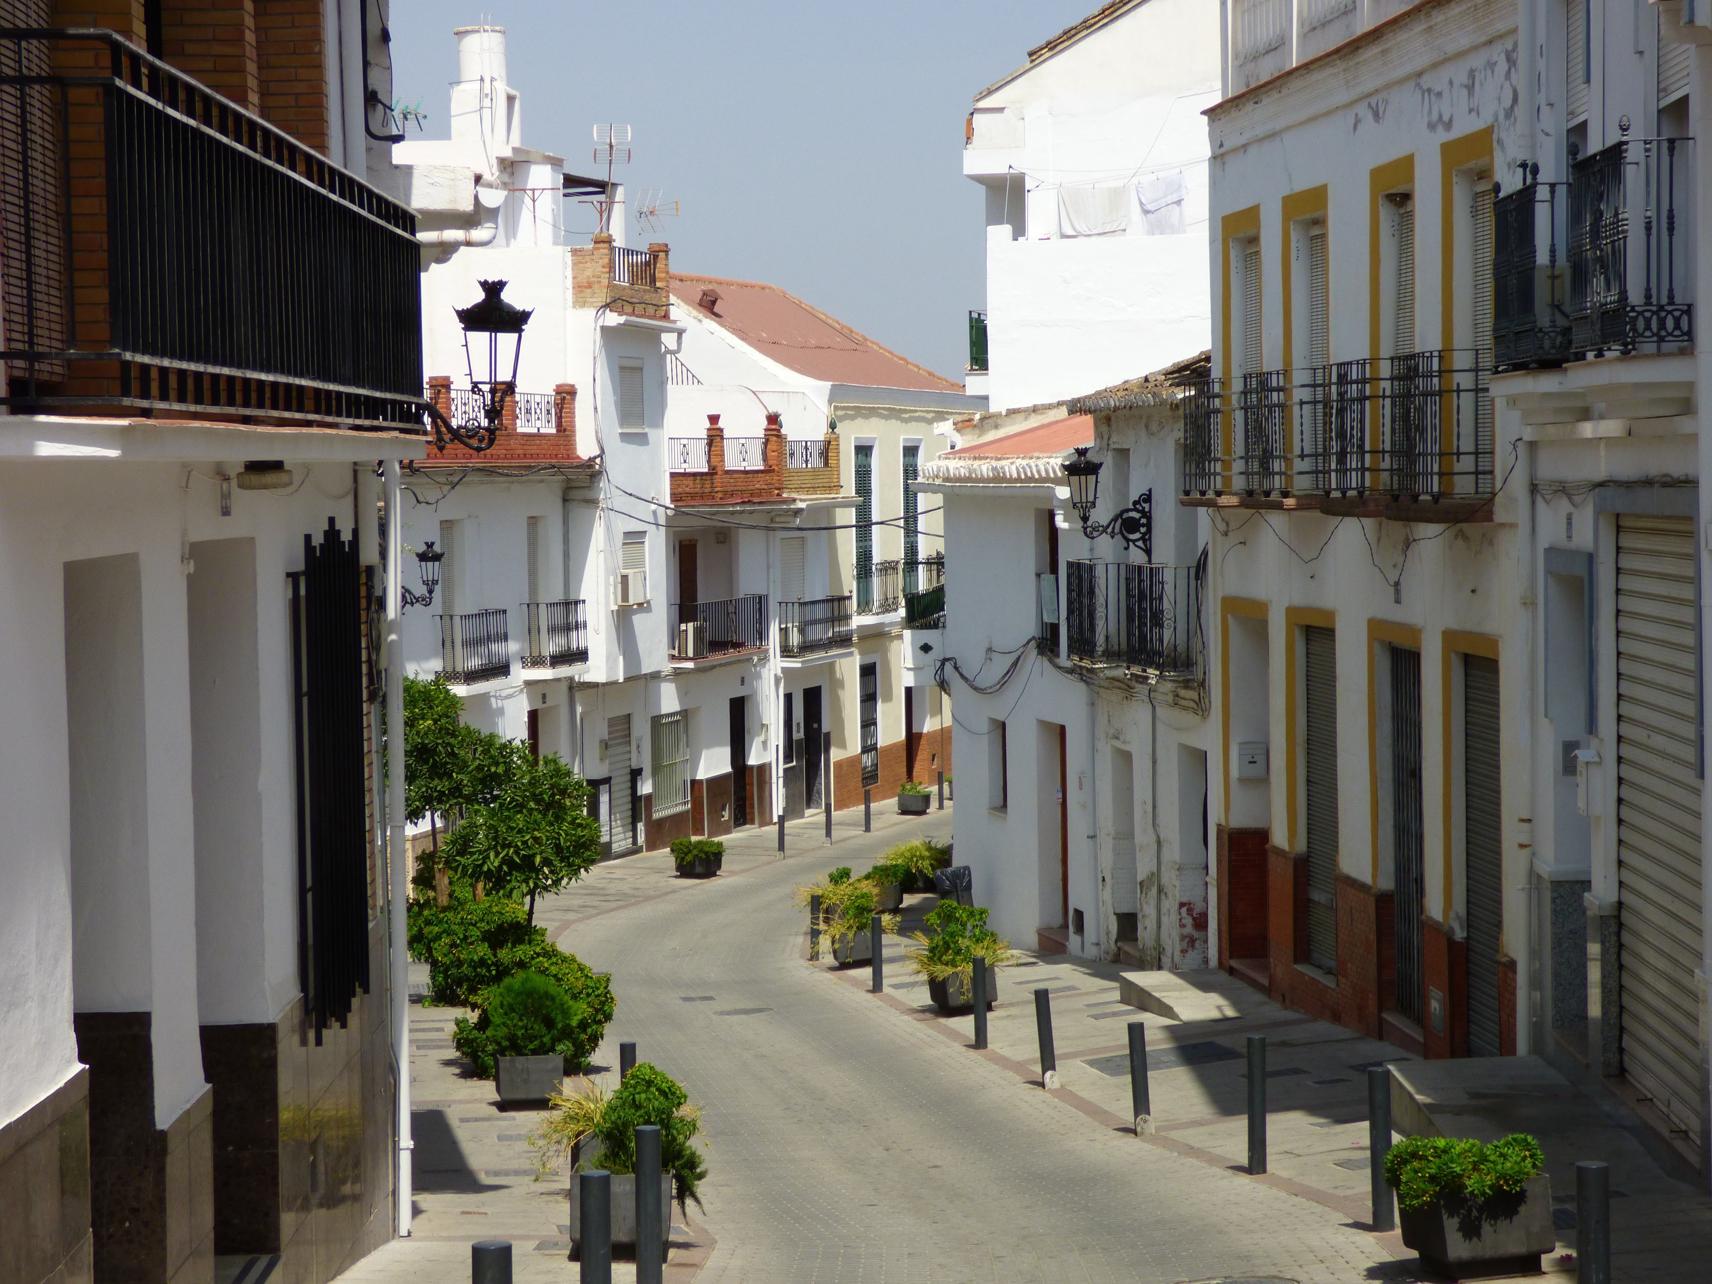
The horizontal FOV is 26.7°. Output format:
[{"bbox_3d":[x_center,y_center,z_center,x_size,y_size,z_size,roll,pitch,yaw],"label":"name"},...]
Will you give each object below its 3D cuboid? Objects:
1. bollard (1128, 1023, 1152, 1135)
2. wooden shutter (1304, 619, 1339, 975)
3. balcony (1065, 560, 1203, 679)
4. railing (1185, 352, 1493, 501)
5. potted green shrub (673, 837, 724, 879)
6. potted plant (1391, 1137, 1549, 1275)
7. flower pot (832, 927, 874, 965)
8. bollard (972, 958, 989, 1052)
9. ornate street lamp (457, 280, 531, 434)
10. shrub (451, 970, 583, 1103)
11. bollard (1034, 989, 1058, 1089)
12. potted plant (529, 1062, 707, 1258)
[{"bbox_3d":[1.842,2.830,23.400,0.110,0.725,0.110,-3,3,-6],"label":"bollard"},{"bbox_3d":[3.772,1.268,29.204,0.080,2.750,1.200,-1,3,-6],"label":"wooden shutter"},{"bbox_3d":[2.702,-0.264,35.734,0.340,1.040,2.400,-2,3,-19],"label":"balcony"},{"bbox_3d":[3.460,-1.580,26.950,0.400,0.950,7.600,-1,3,-7],"label":"railing"},{"bbox_3d":[-2.623,3.575,59.753,0.660,0.620,0.780,0,3,20],"label":"potted green shrub"},{"bbox_3d":[2.699,2.423,15.747,0.510,0.540,0.780,-3,-1,-6],"label":"potted plant"},{"bbox_3d":[0.024,3.421,41.024,0.470,0.410,0.720,-1,3,-6],"label":"flower pot"},{"bbox_3d":[1.026,2.965,29.688,0.100,0.770,0.100,-1,3,-5],"label":"bollard"},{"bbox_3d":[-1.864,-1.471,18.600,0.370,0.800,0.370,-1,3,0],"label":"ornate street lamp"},{"bbox_3d":[-2.469,2.932,26.600,0.900,0.950,0.800,-1,1,-3],"label":"shrub"},{"bbox_3d":[1.431,2.977,27.100,0.110,0.740,0.110,-5,3,-5],"label":"bollard"},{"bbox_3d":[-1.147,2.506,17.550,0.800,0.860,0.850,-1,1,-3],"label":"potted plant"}]

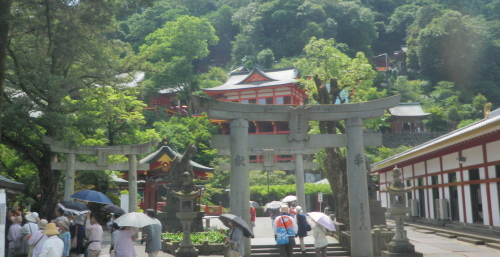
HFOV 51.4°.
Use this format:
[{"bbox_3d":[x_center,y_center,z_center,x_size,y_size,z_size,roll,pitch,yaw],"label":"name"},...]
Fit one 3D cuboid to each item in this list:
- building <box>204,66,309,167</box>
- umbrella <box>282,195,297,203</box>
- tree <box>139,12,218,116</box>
[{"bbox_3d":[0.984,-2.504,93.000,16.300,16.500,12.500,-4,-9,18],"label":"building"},{"bbox_3d":[2.115,3.755,27.500,0.880,0.360,0.880,-9,-8,0],"label":"umbrella"},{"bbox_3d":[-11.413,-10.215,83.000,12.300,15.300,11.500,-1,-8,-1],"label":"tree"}]

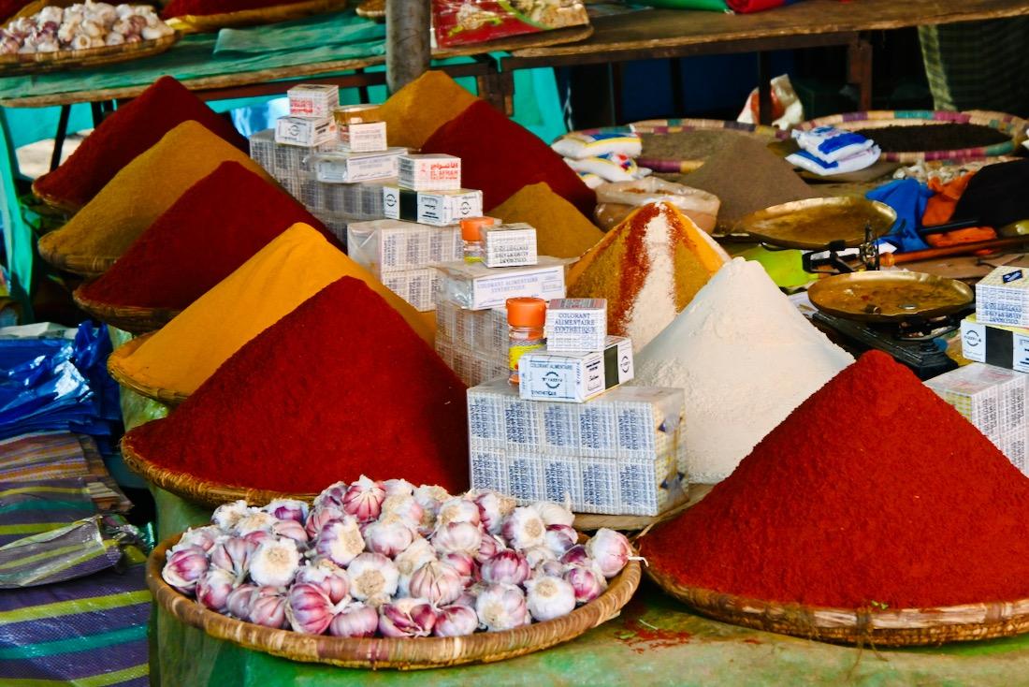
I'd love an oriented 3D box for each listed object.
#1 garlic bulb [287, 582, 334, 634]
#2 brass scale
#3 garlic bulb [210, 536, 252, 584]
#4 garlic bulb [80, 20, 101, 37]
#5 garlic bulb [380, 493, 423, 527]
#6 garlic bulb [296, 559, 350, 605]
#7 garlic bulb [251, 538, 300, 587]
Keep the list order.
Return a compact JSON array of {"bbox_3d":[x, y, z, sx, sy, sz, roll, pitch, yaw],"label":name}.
[{"bbox_3d":[-0.196,0.253,1.965,0.046,0.050,0.050,-6,0,15],"label":"garlic bulb"},{"bbox_3d":[0.500,-0.097,3.020,0.230,0.170,0.540,-4,15,-12],"label":"brass scale"},{"bbox_3d":[-0.285,0.218,2.070,0.046,0.046,0.047,-24,58,3],"label":"garlic bulb"},{"bbox_3d":[-1.061,-0.788,5.150,0.053,0.047,0.053,0,12,0],"label":"garlic bulb"},{"bbox_3d":[-0.117,0.175,2.140,0.046,0.046,0.043,-1,37,16],"label":"garlic bulb"},{"bbox_3d":[-0.192,0.242,2.081,0.052,0.046,0.052,0,12,0],"label":"garlic bulb"},{"bbox_3d":[-0.242,0.222,2.082,0.051,0.051,0.046,4,-20,-12],"label":"garlic bulb"}]

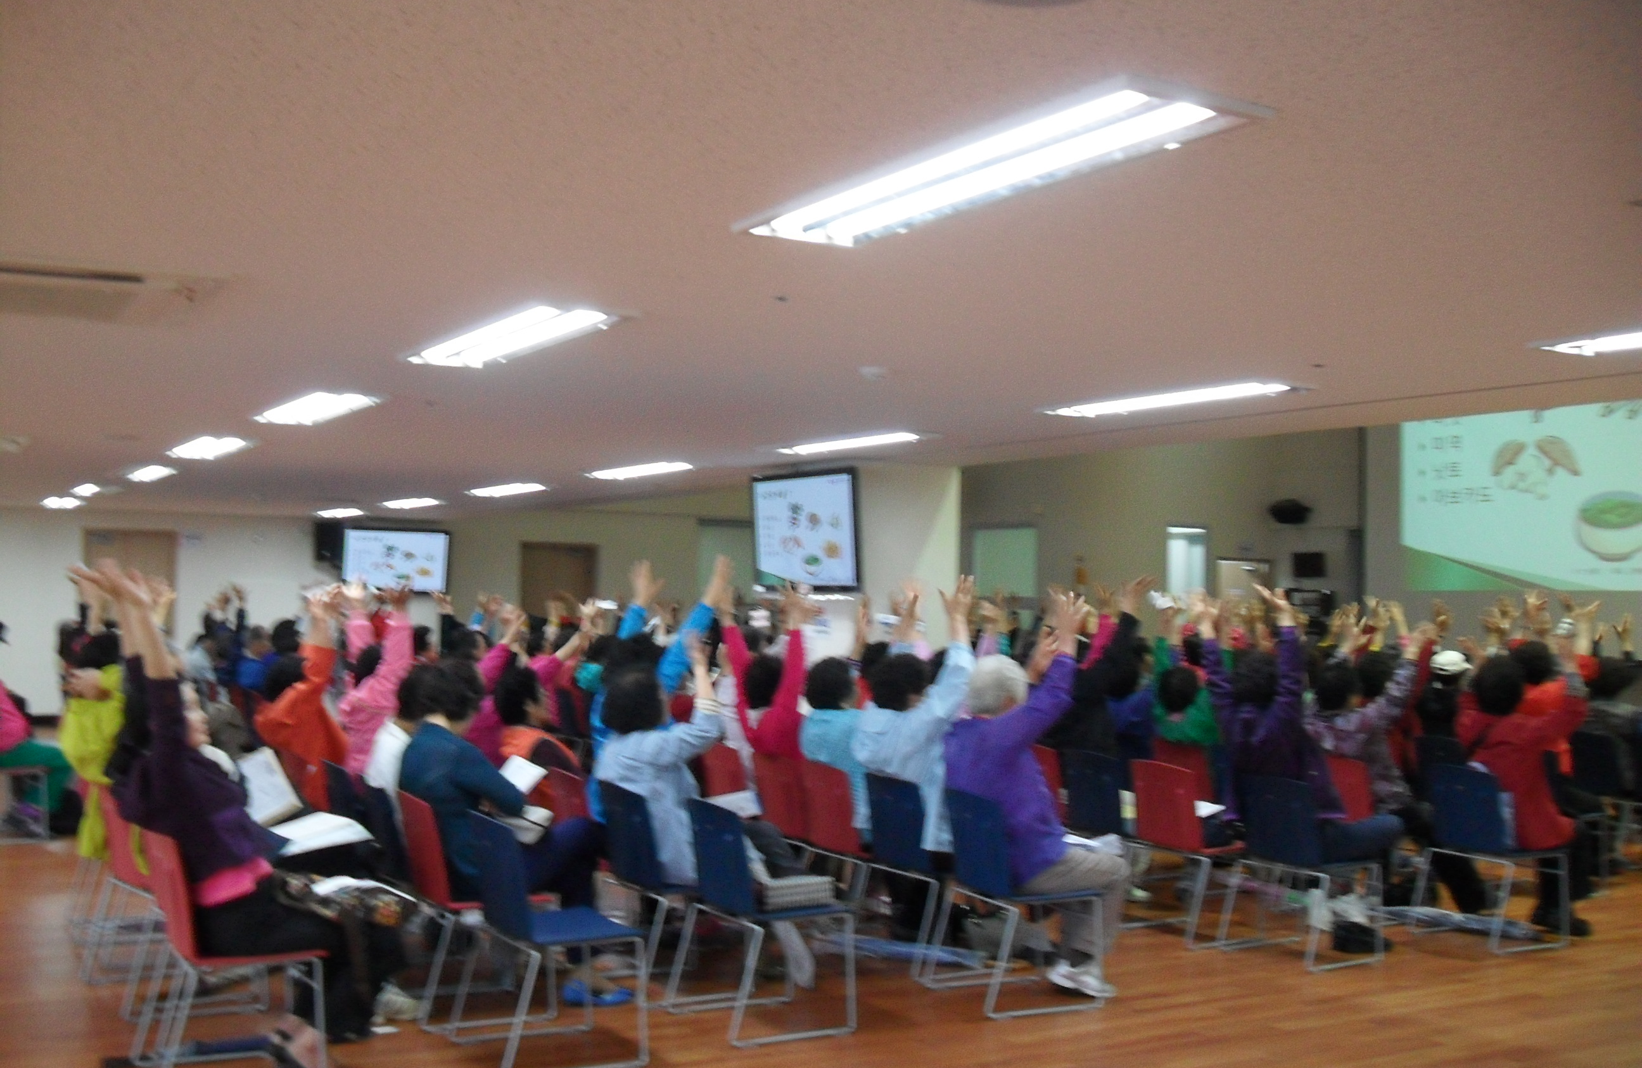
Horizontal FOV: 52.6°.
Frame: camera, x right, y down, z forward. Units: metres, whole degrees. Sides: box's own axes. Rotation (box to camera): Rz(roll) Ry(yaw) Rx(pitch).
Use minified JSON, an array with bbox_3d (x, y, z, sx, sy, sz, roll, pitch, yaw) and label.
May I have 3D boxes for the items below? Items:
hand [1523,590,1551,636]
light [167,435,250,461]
[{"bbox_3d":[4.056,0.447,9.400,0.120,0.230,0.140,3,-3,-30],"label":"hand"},{"bbox_3d":[-3.407,-0.493,9.235,0.300,0.070,1.220,2,-2,-30],"label":"light"}]

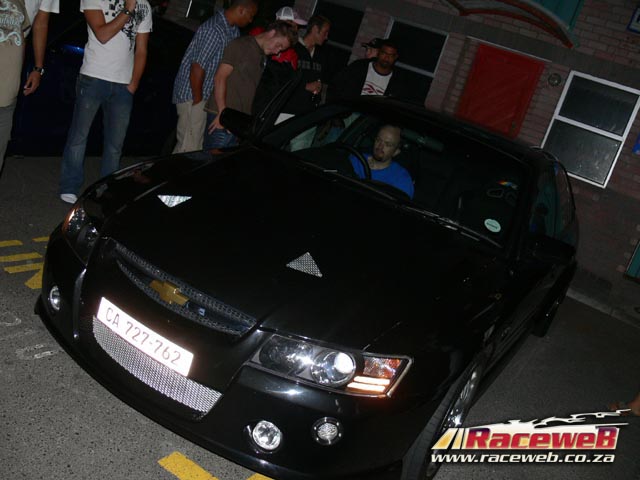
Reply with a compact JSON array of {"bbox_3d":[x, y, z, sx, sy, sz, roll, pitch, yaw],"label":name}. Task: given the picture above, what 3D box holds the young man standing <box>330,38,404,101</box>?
[{"bbox_3d":[0.360,-0.888,6.034,0.550,1.780,0.340,16,16,-7],"label":"young man standing"}]

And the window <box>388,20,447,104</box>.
[{"bbox_3d":[1.154,-2.279,8.512,0.841,1.090,0.070,27,19,29],"label":"window"}]

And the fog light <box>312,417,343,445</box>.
[{"bbox_3d":[0.029,0.679,2.325,0.105,0.105,0.055,18,16,2],"label":"fog light"}]

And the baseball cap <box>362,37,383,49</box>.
[{"bbox_3d":[0.526,-1.918,6.300,0.260,0.130,0.180,5,21,-37],"label":"baseball cap"}]

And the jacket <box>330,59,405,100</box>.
[{"bbox_3d":[0.383,-1.181,5.497,0.560,0.700,0.320,18,18,3],"label":"jacket"}]

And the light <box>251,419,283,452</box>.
[{"bbox_3d":[-0.183,0.674,2.230,0.105,0.105,0.060,22,17,16],"label":"light"}]

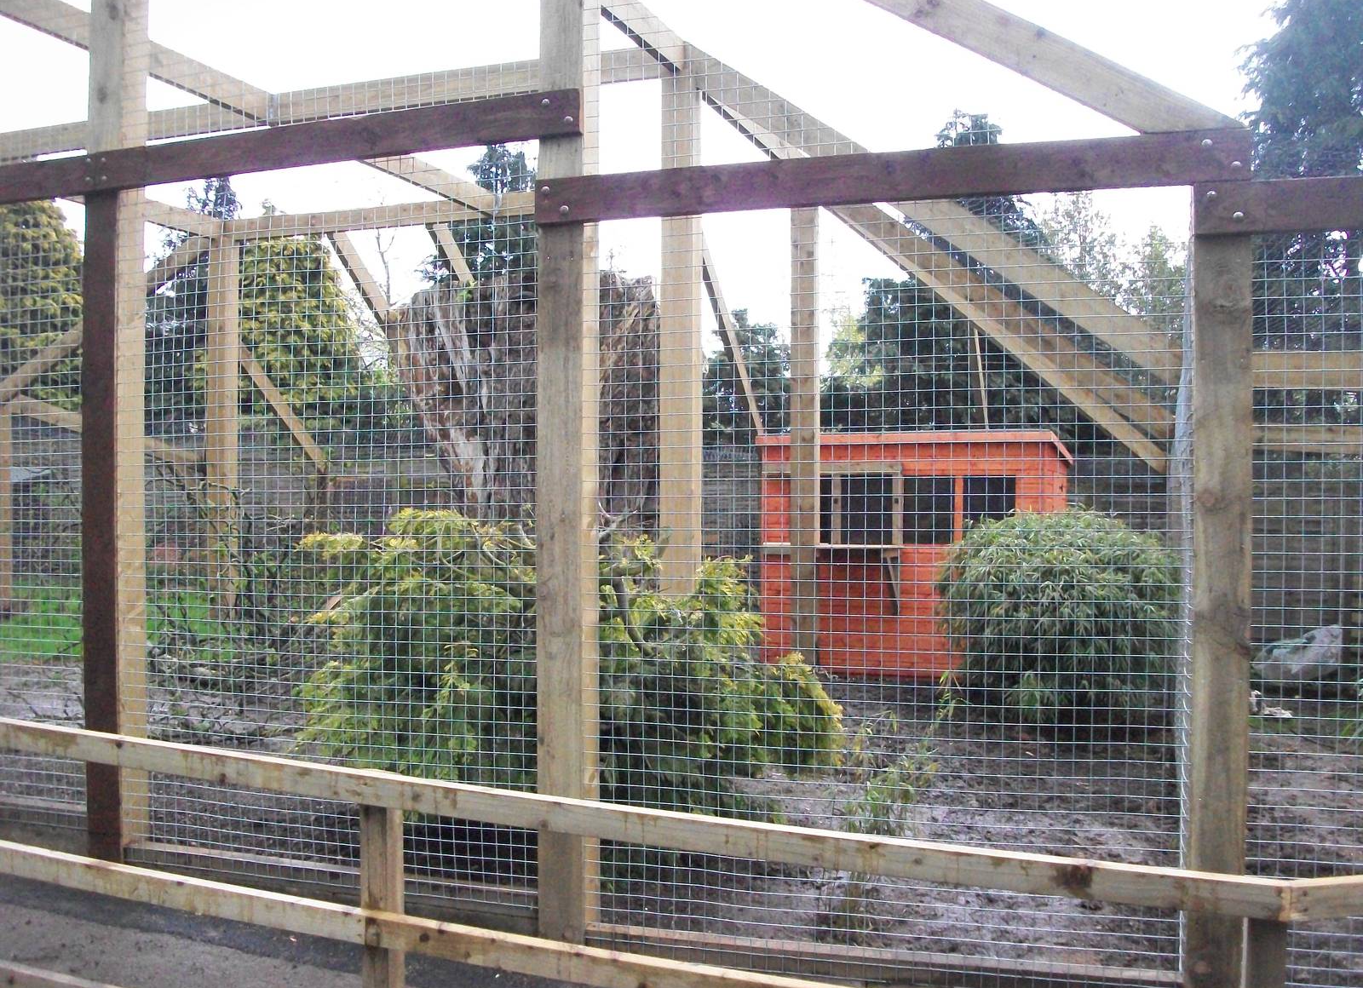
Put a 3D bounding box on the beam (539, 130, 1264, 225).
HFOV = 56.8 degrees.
[{"bbox_3d":[0.564,-0.939,3.792,2.115,0.147,0.047,0,0,15],"label":"beam"}]

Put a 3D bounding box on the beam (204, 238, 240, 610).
[{"bbox_3d":[-3.561,-0.501,9.800,0.158,2.998,0.158,0,0,15],"label":"beam"}]

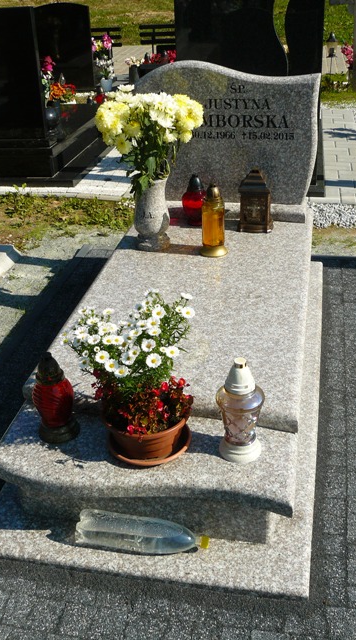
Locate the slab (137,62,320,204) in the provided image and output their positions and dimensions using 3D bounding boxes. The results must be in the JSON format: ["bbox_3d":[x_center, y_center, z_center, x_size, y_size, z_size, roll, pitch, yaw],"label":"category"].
[{"bbox_3d":[0.200,-0.808,2.878,0.800,0.613,0.097,3,31,11],"label":"slab"}]

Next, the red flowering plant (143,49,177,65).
[{"bbox_3d":[-0.188,-2.673,6.752,0.380,0.170,0.220,4,30,11],"label":"red flowering plant"}]

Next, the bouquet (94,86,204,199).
[{"bbox_3d":[-0.110,-0.671,2.572,0.396,0.381,0.341,4,30,11],"label":"bouquet"}]

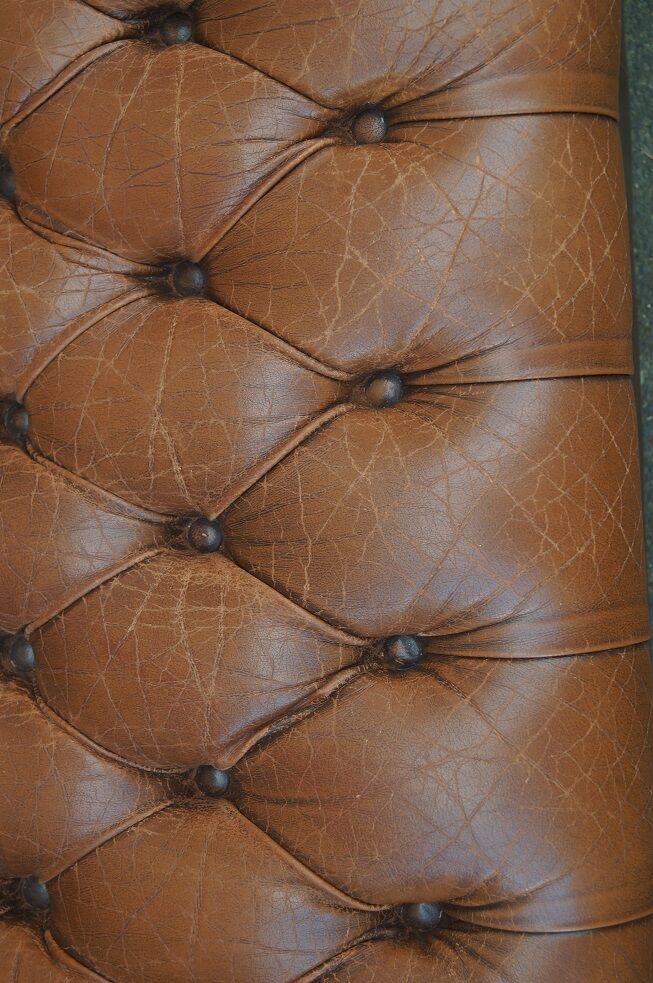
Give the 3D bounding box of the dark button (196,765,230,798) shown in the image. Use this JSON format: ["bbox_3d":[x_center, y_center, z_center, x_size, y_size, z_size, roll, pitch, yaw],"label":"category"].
[{"bbox_3d":[-0.065,0.167,0.947,0.009,0.020,0.020,0,90,-67],"label":"dark button"}]

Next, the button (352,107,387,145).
[{"bbox_3d":[0.024,-0.201,0.900,0.020,0.009,0.020,0,90,18],"label":"button"}]

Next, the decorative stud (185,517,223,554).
[{"bbox_3d":[-0.070,0.025,0.947,0.009,0.020,0.020,0,90,-67],"label":"decorative stud"}]

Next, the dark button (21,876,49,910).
[{"bbox_3d":[-0.177,0.245,0.998,0.009,0.020,0.020,0,90,-61],"label":"dark button"}]

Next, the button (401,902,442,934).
[{"bbox_3d":[0.052,0.233,0.900,0.020,0.009,0.020,0,90,18],"label":"button"}]

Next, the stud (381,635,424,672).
[{"bbox_3d":[0.043,0.088,0.900,0.020,0.009,0.020,0,90,18],"label":"stud"}]

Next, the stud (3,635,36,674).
[{"bbox_3d":[-0.185,0.099,0.998,0.009,0.020,0.020,0,90,-61],"label":"stud"}]

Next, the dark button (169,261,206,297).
[{"bbox_3d":[-0.080,-0.123,0.947,0.009,0.020,0.020,0,90,-67],"label":"dark button"}]

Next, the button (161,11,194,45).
[{"bbox_3d":[-0.086,-0.267,0.947,0.009,0.020,0.020,0,90,-67],"label":"button"}]

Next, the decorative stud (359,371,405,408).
[{"bbox_3d":[0.032,-0.057,0.900,0.020,0.009,0.020,0,90,18],"label":"decorative stud"}]

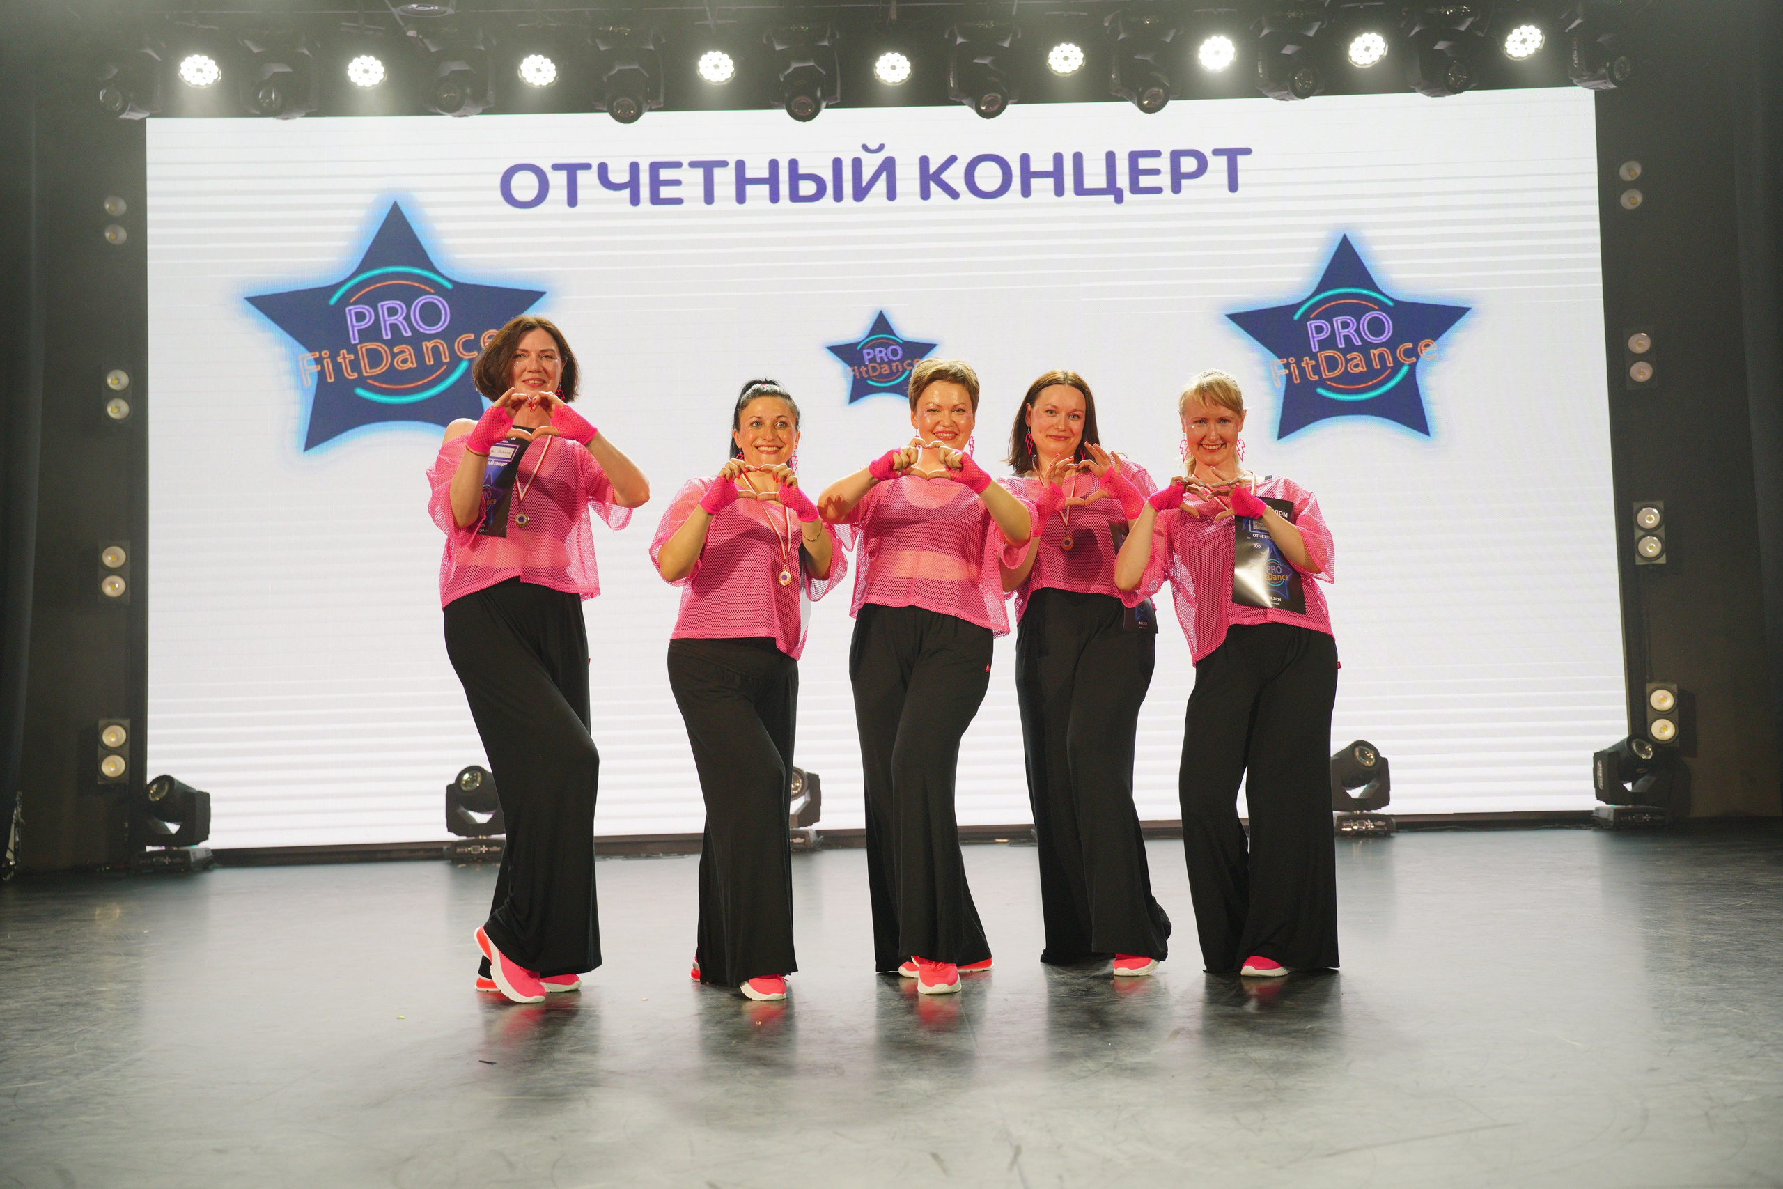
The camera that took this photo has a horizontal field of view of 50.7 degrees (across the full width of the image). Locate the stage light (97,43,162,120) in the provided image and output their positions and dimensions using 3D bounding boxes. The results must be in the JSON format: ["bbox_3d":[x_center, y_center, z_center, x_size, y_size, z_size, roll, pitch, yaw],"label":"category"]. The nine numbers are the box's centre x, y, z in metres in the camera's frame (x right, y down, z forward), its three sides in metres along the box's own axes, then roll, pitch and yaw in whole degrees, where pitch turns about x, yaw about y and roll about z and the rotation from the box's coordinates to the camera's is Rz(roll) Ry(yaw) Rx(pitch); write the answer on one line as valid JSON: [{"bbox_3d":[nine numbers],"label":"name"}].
[{"bbox_3d":[-3.980,-2.696,9.840,0.330,0.410,0.320,-2,-4,7],"label":"stage light"}]

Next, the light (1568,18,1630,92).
[{"bbox_3d":[3.734,-2.874,9.901,0.350,0.460,0.300,0,-5,-15],"label":"light"}]

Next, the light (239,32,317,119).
[{"bbox_3d":[-3.125,-2.666,9.622,0.360,0.461,0.380,-1,-4,-1],"label":"light"}]

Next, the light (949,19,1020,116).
[{"bbox_3d":[0.486,-2.765,9.879,0.350,0.480,0.300,-1,-5,-9],"label":"light"}]

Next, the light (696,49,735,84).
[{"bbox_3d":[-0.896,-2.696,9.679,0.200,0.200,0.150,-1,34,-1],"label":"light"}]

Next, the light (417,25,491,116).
[{"bbox_3d":[-2.289,-2.743,9.850,0.350,0.440,0.320,-2,-4,4],"label":"light"}]

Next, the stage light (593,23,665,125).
[{"bbox_3d":[-1.347,-2.653,9.669,0.360,0.531,0.340,-1,-4,-1],"label":"stage light"}]

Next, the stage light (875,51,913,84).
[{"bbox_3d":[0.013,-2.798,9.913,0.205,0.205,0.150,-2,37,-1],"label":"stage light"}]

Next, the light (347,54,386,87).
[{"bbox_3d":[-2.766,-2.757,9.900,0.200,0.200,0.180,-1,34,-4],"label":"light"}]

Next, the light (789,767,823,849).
[{"bbox_3d":[-0.554,1.126,9.920,0.360,0.480,0.320,0,-4,-16],"label":"light"}]

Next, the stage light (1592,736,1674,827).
[{"bbox_3d":[3.943,0.996,9.980,0.360,0.496,0.360,-1,-4,-1],"label":"stage light"}]

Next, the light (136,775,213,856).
[{"bbox_3d":[-3.973,1.260,10.422,0.345,0.520,0.300,-2,-5,7],"label":"light"}]

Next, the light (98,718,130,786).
[{"bbox_3d":[-4.122,0.833,9.970,0.168,0.355,0.150,0,-4,-26],"label":"light"}]

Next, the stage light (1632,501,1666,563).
[{"bbox_3d":[4.343,-0.355,10.777,0.178,0.350,0.150,-4,-5,24],"label":"stage light"}]

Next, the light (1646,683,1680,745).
[{"bbox_3d":[4.159,0.648,10.140,0.160,0.335,0.150,-3,-4,23],"label":"light"}]

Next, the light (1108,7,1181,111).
[{"bbox_3d":[1.311,-2.716,9.715,0.360,0.533,0.340,-1,-4,-9],"label":"light"}]

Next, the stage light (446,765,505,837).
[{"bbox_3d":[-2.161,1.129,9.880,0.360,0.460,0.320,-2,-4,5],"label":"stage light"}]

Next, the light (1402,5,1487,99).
[{"bbox_3d":[2.855,-2.811,9.726,0.360,0.463,0.380,-1,-4,-7],"label":"light"}]

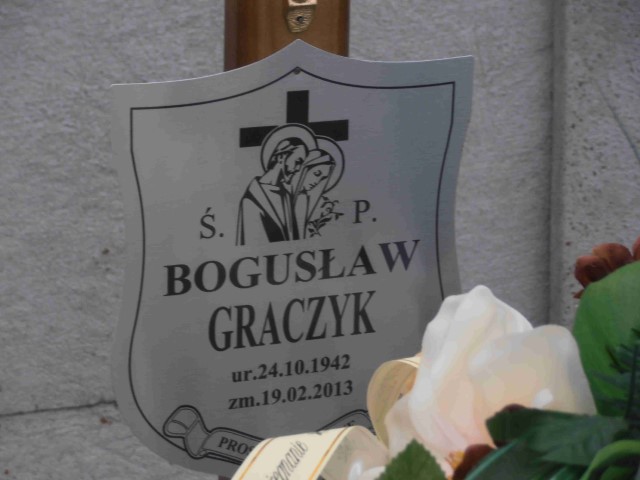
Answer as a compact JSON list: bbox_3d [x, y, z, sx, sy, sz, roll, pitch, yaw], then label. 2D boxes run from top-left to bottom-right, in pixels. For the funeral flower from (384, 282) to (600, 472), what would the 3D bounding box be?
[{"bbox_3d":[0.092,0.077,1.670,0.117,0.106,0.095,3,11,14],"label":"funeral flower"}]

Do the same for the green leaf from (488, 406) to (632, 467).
[{"bbox_3d":[0.126,0.105,1.630,0.075,0.032,0.050,-2,11,-8],"label":"green leaf"}]

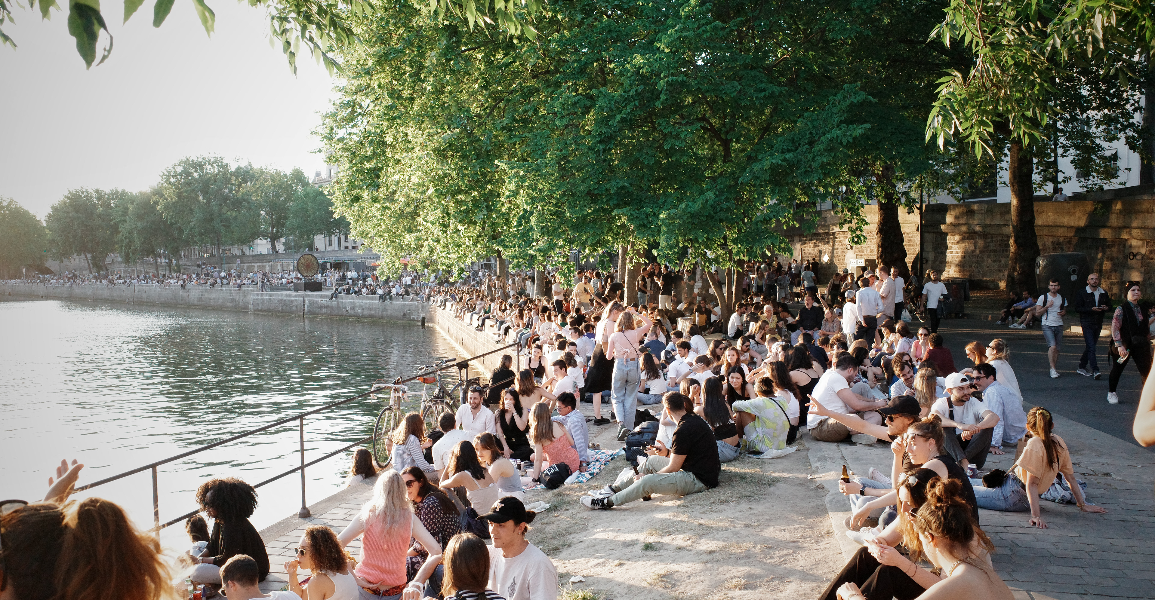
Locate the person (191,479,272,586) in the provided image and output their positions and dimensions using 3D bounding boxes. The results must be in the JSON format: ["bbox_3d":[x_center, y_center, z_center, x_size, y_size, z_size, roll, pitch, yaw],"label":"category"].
[{"bbox_3d":[-2.674,1.778,6.870,0.660,0.835,0.600,-1,2,-12],"label":"person"}]

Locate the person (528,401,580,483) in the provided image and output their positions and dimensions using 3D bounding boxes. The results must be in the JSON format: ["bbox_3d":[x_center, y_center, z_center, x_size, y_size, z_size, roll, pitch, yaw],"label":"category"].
[{"bbox_3d":[-0.292,1.529,9.850,0.550,0.841,0.750,-1,2,-30],"label":"person"}]

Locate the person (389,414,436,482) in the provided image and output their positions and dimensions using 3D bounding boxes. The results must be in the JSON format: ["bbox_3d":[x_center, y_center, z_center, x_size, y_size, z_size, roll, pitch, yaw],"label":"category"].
[{"bbox_3d":[-1.739,1.574,9.700,0.720,0.731,0.500,-2,2,-44],"label":"person"}]

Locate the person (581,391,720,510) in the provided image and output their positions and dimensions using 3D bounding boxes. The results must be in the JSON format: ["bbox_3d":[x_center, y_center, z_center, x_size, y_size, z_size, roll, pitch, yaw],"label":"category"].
[{"bbox_3d":[0.642,1.293,7.750,1.220,0.930,0.580,-1,3,-13],"label":"person"}]

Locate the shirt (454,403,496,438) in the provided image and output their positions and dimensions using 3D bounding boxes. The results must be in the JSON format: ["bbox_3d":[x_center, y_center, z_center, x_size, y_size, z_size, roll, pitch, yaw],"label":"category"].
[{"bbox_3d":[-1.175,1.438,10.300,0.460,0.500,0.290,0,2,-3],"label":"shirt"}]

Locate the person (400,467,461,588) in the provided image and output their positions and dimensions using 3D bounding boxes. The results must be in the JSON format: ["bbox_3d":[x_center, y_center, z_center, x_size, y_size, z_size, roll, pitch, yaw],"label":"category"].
[{"bbox_3d":[-1.018,1.564,6.200,0.630,0.810,0.500,-2,2,-30],"label":"person"}]

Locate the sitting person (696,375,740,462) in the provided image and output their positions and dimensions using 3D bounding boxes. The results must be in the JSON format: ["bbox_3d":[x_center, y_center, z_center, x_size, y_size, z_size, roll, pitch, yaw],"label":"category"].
[{"bbox_3d":[1.365,1.165,8.850,0.500,0.830,0.660,-2,3,-30],"label":"sitting person"}]

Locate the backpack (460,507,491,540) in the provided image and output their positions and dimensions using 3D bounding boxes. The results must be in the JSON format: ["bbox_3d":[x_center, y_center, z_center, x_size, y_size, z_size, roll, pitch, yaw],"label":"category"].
[{"bbox_3d":[-0.819,1.799,7.250,0.310,0.260,0.230,0,2,18],"label":"backpack"}]

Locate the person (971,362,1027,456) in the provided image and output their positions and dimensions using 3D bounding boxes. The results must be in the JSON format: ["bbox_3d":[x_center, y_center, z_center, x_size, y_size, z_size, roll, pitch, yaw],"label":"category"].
[{"bbox_3d":[4.347,1.107,9.500,0.550,0.878,0.850,-2,2,-38],"label":"person"}]

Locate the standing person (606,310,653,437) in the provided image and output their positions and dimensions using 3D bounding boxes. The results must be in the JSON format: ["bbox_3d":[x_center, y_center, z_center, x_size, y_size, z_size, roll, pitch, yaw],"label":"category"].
[{"bbox_3d":[0.676,0.956,11.600,0.570,1.670,0.500,0,3,5],"label":"standing person"}]

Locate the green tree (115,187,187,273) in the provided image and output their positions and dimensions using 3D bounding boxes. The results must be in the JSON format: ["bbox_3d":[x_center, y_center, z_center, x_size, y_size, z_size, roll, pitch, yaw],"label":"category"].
[{"bbox_3d":[-61.703,-9.798,130.000,10.000,12.800,9.500,-1,3,-17],"label":"green tree"}]

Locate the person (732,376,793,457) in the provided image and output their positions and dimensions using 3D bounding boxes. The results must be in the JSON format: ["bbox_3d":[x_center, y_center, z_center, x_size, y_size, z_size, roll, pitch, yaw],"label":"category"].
[{"bbox_3d":[1.872,1.185,9.250,0.520,0.809,0.650,-2,2,-41],"label":"person"}]

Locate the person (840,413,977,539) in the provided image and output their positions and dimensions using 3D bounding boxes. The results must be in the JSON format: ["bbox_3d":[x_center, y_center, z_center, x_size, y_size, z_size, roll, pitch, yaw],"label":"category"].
[{"bbox_3d":[2.357,1.250,6.350,0.890,0.890,0.500,0,2,9],"label":"person"}]

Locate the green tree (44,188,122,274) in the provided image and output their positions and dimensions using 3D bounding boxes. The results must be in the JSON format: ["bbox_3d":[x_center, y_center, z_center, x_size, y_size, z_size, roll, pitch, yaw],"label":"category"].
[{"bbox_3d":[-85.246,-11.371,155.000,13.000,15.888,12.500,0,2,0],"label":"green tree"}]

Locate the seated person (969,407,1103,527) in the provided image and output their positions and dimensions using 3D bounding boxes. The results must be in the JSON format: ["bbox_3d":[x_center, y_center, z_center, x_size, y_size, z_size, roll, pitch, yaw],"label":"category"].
[{"bbox_3d":[3.400,1.248,6.900,0.720,0.830,1.120,-3,4,-44],"label":"seated person"}]

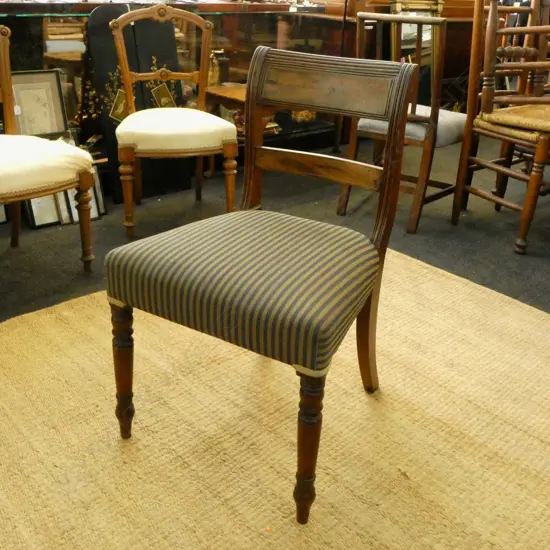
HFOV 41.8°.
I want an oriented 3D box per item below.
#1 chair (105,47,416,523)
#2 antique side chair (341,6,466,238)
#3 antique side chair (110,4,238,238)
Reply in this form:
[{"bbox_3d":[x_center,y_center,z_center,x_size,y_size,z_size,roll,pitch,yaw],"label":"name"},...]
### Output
[{"bbox_3d":[0.009,-0.033,1.604,0.522,0.852,0.561,16,27,29],"label":"chair"},{"bbox_3d":[0.595,-0.689,3.151,0.453,0.857,0.488,19,29,34],"label":"antique side chair"},{"bbox_3d":[-0.425,-0.644,2.978,0.483,0.847,0.497,-5,24,-15],"label":"antique side chair"}]

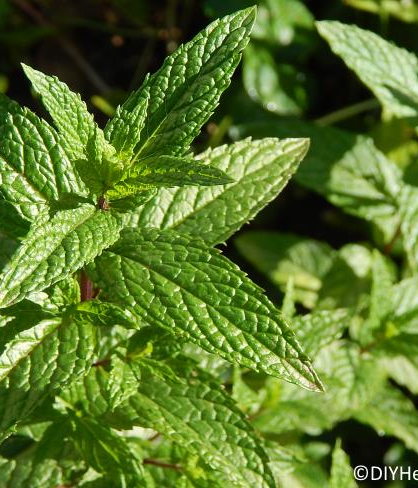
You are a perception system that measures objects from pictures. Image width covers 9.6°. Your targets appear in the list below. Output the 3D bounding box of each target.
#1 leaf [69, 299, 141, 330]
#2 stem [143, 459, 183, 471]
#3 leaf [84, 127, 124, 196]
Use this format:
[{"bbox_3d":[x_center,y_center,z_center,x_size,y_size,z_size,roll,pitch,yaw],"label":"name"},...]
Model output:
[{"bbox_3d":[-0.026,0.017,0.615,0.018,0.005,0.010,18,44,15],"label":"leaf"},{"bbox_3d":[-0.012,0.057,0.645,0.013,0.002,0.002,12,46,14],"label":"stem"},{"bbox_3d":[-0.025,-0.020,0.590,0.011,0.019,0.006,-9,21,0],"label":"leaf"}]

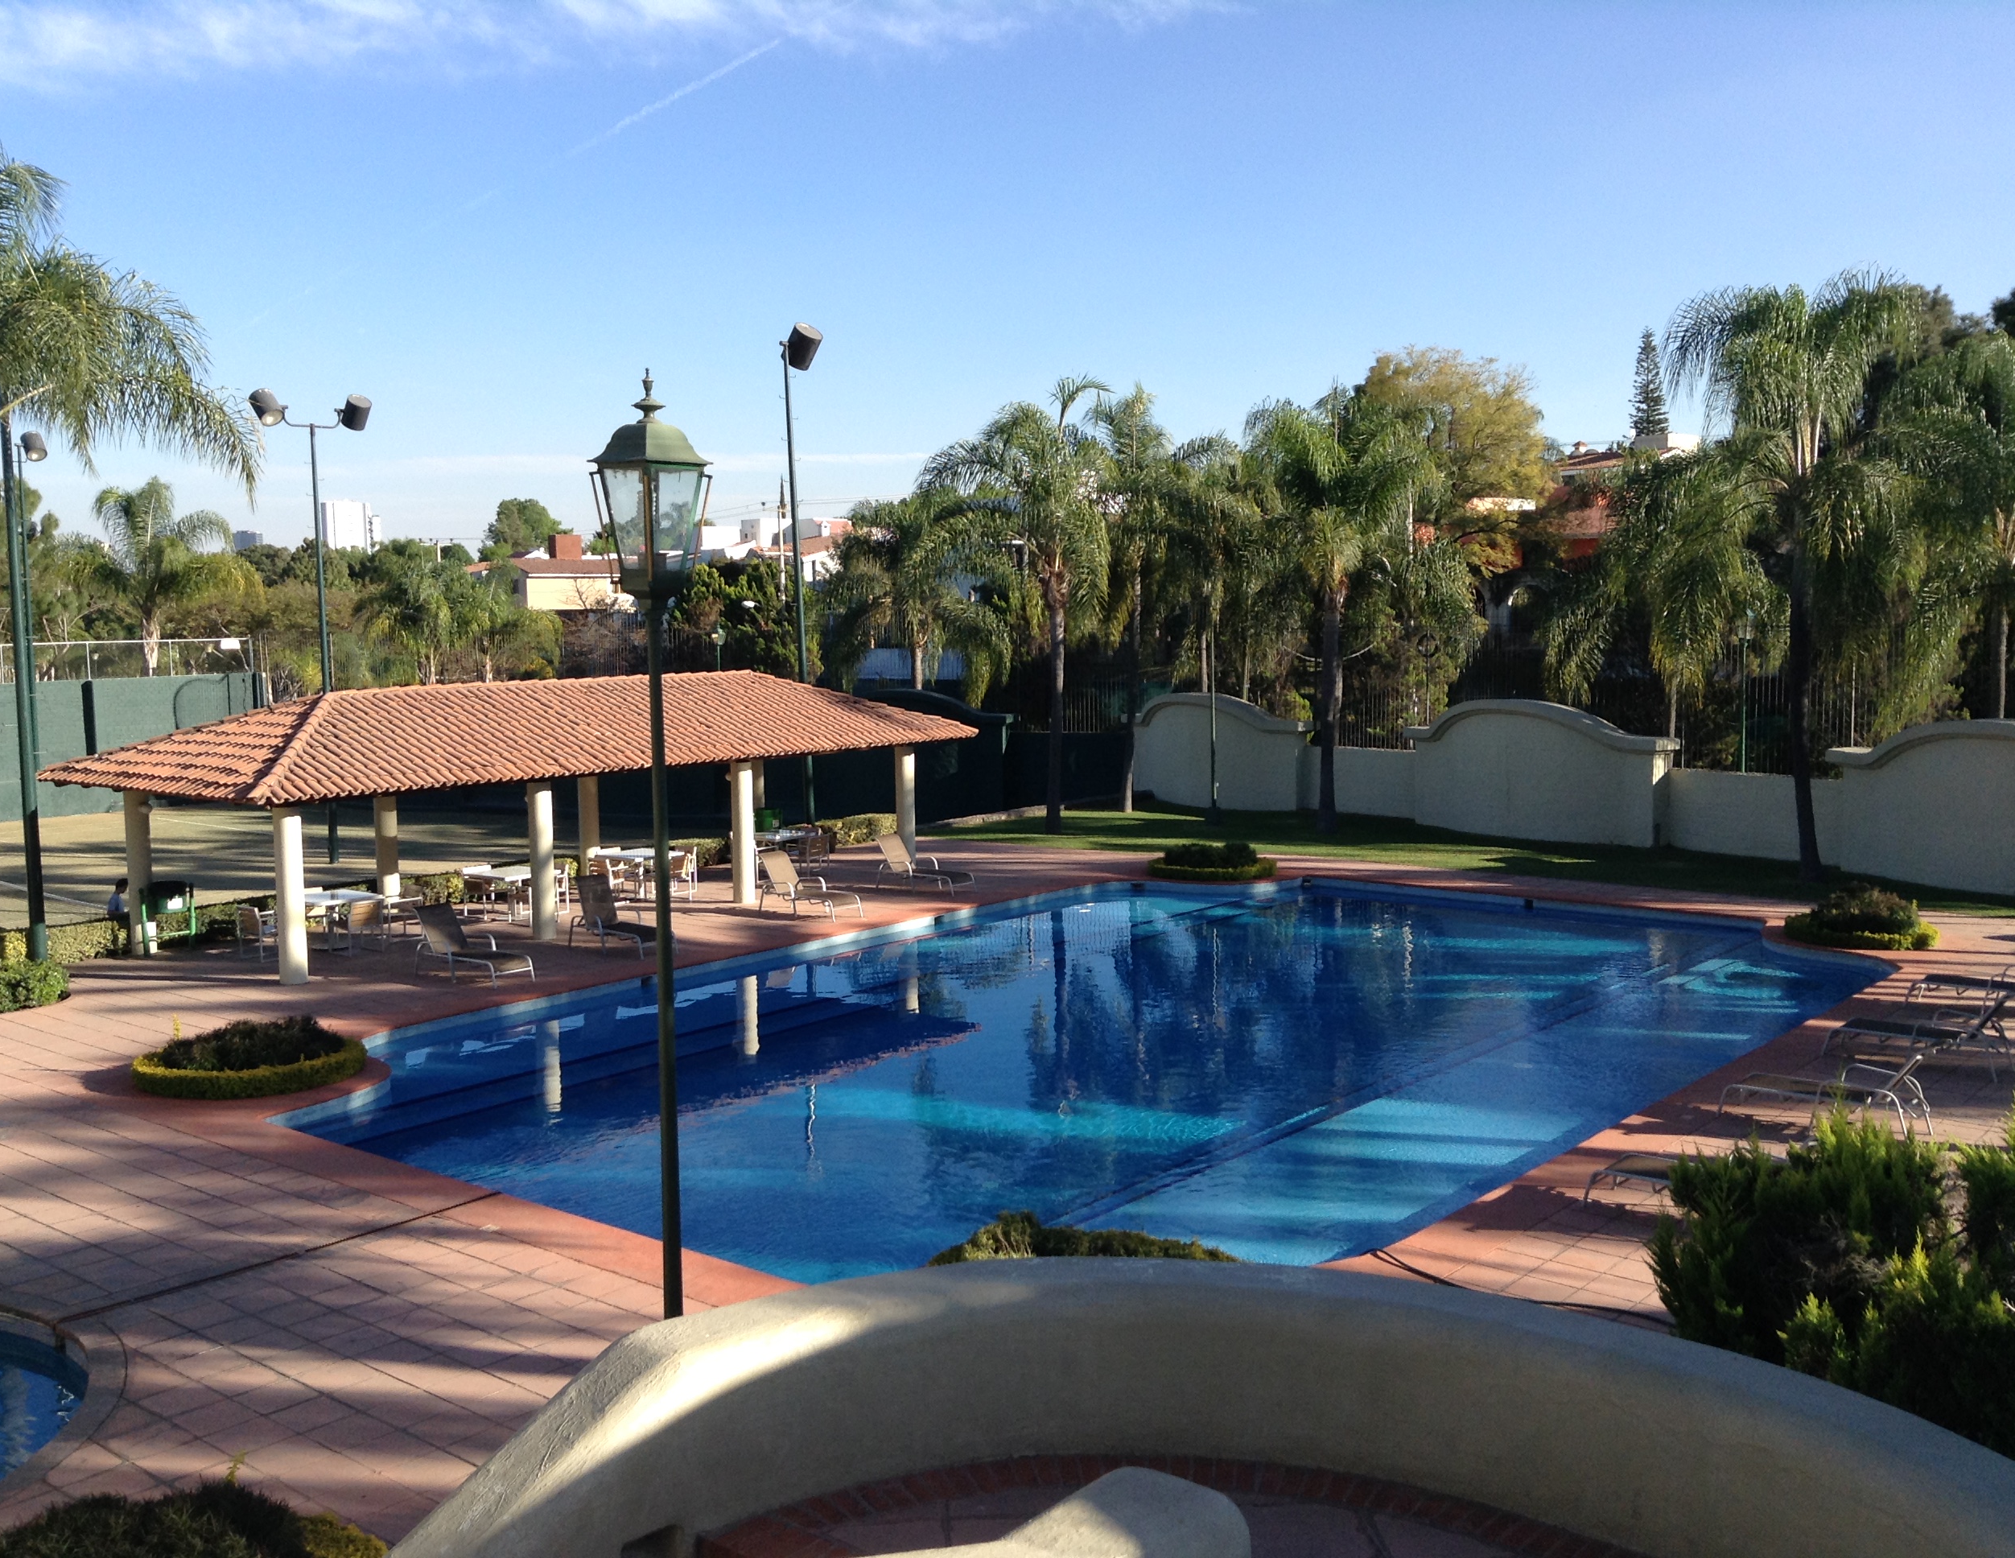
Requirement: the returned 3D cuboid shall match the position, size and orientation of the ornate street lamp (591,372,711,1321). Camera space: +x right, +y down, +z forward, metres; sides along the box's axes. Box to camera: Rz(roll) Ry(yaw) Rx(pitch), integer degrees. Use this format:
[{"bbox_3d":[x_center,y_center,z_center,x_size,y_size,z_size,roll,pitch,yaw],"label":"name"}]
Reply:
[{"bbox_3d":[-1.528,1.312,9.011,0.390,6.233,0.390,4,7,40],"label":"ornate street lamp"}]

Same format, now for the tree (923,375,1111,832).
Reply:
[{"bbox_3d":[0.215,-3.788,43.694,4.120,9.930,4.120,-1,6,0],"label":"tree"}]

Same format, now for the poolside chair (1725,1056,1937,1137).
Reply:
[{"bbox_3d":[8.260,3.110,20.125,1.880,0.820,0.680,4,8,39],"label":"poolside chair"}]

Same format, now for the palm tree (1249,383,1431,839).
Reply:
[{"bbox_3d":[7.330,-3.658,43.668,4.090,9.510,4.090,0,6,10],"label":"palm tree"}]

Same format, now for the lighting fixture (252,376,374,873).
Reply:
[{"bbox_3d":[-13.816,-3.050,39.982,0.800,9.540,2.050,4,8,39],"label":"lighting fixture"}]

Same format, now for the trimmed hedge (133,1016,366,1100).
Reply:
[{"bbox_3d":[-8.684,3.061,22.736,2.530,0.612,2.530,-1,6,0],"label":"trimmed hedge"}]

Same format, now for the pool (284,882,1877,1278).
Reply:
[{"bbox_3d":[2.123,3.548,25.960,13.871,1.300,20.636,4,7,40],"label":"pool"}]

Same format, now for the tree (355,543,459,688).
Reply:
[{"bbox_3d":[-21.090,-4.766,70.221,3.800,6.960,3.800,-2,6,-17],"label":"tree"}]

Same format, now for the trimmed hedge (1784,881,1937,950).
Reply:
[{"bbox_3d":[13.079,2.002,30.407,2.300,0.820,2.200,2,6,23],"label":"trimmed hedge"}]

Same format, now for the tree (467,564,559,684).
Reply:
[{"bbox_3d":[-16.256,-3.948,65.313,3.300,6.271,3.300,4,7,40],"label":"tree"}]

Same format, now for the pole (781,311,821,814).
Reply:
[{"bbox_3d":[-4.367,-4.105,42.058,0.750,10.890,0.750,4,7,40],"label":"pole"}]

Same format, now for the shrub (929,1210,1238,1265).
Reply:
[{"bbox_3d":[0.585,3.770,15.044,2.450,0.750,2.450,0,6,2],"label":"shrub"}]

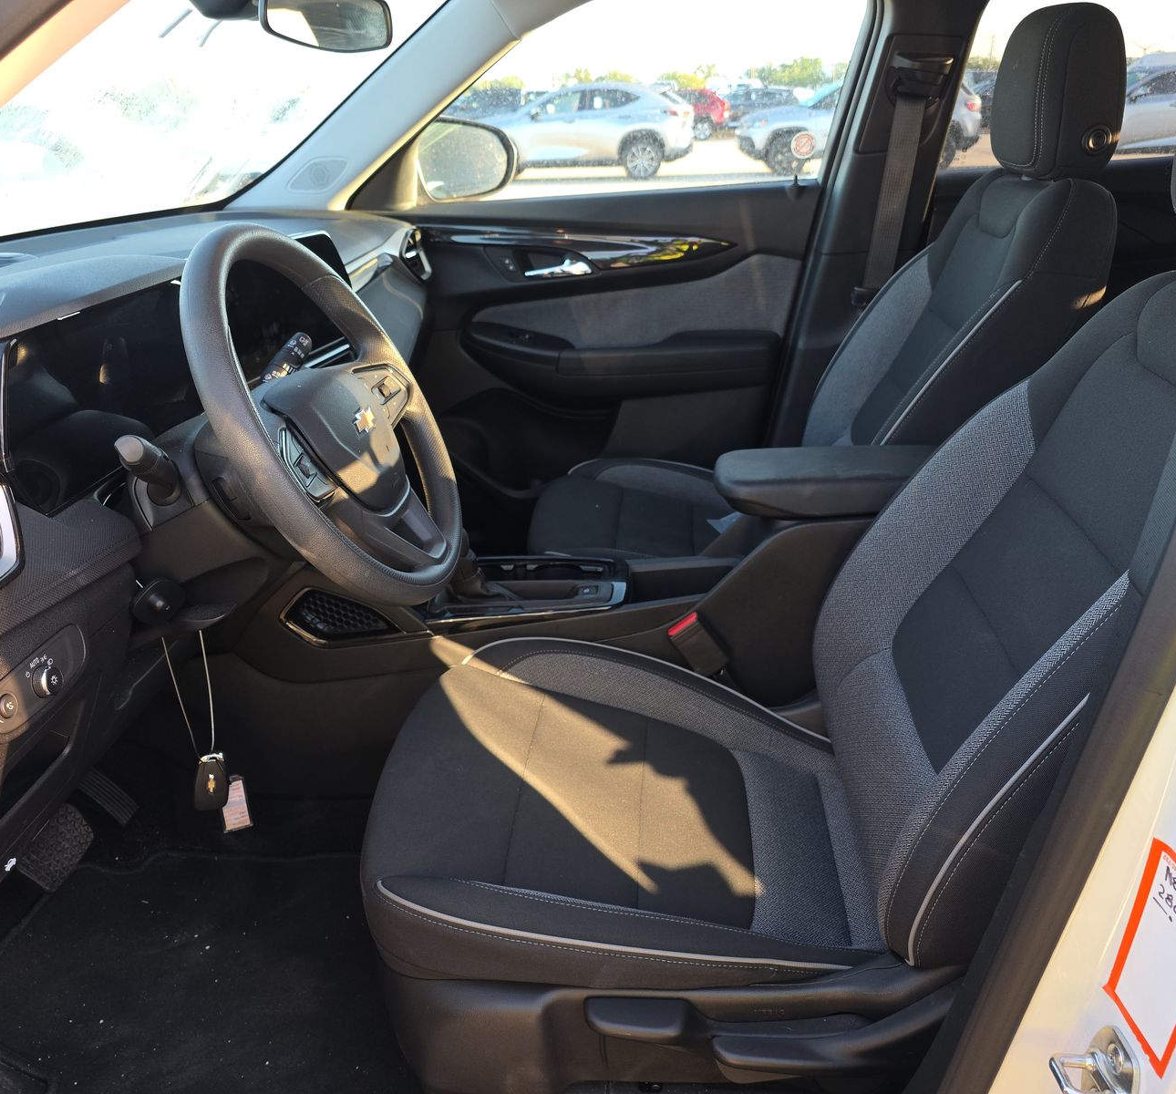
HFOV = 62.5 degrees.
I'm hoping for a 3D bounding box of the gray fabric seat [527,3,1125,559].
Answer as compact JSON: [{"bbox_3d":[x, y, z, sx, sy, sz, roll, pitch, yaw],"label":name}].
[{"bbox_3d":[0.320,-0.254,1.558,0.870,1.050,0.500,0,25,5],"label":"gray fabric seat"}]

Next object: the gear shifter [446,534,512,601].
[{"bbox_3d":[-0.155,0.026,1.307,0.100,0.130,0.075,0,25,5],"label":"gear shifter"}]

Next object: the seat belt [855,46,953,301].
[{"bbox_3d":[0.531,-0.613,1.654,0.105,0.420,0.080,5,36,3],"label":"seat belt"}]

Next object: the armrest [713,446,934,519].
[{"bbox_3d":[0.320,-0.088,1.253,0.320,0.062,0.150,0,25,5],"label":"armrest"}]

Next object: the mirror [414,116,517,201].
[{"bbox_3d":[-0.276,-0.804,2.010,0.140,0.170,0.240,12,28,28],"label":"mirror"}]

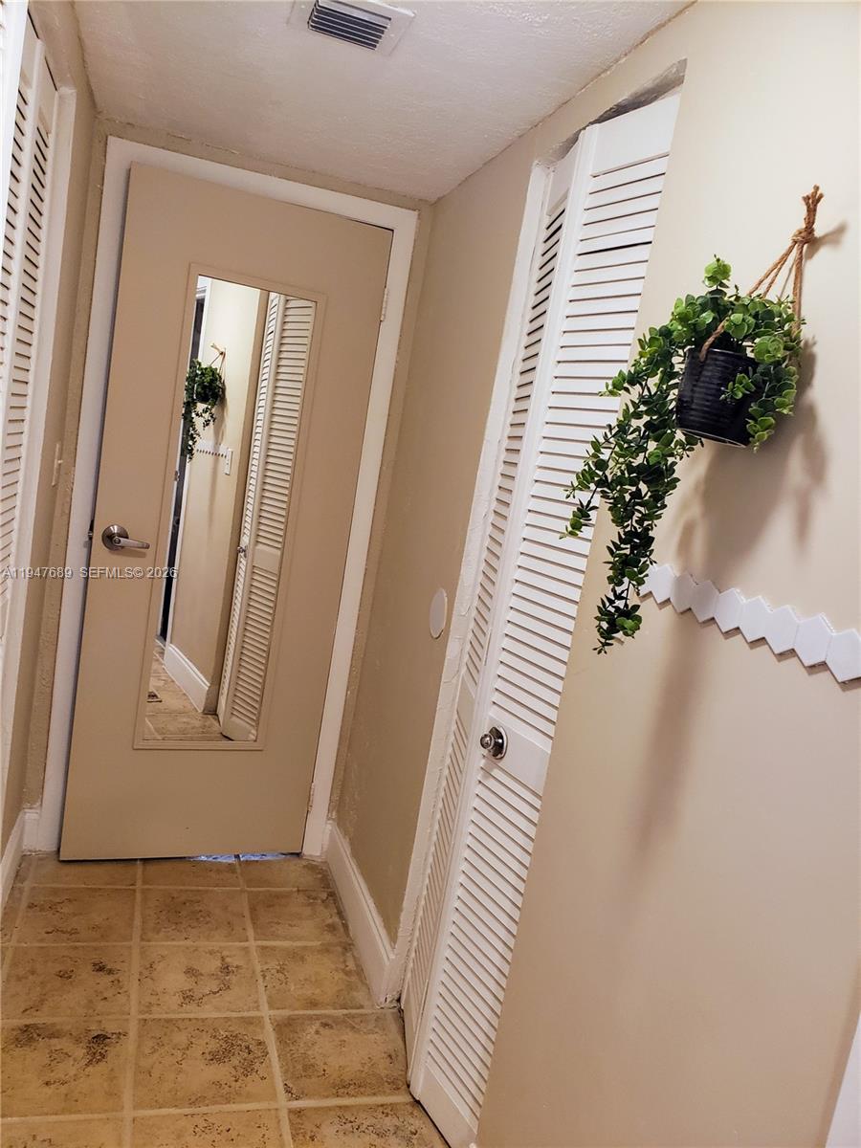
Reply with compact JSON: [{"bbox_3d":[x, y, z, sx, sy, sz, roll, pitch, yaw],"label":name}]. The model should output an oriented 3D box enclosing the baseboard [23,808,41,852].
[{"bbox_3d":[-1.225,0.784,2.651,0.044,0.144,0.016,7,8,-18],"label":"baseboard"}]

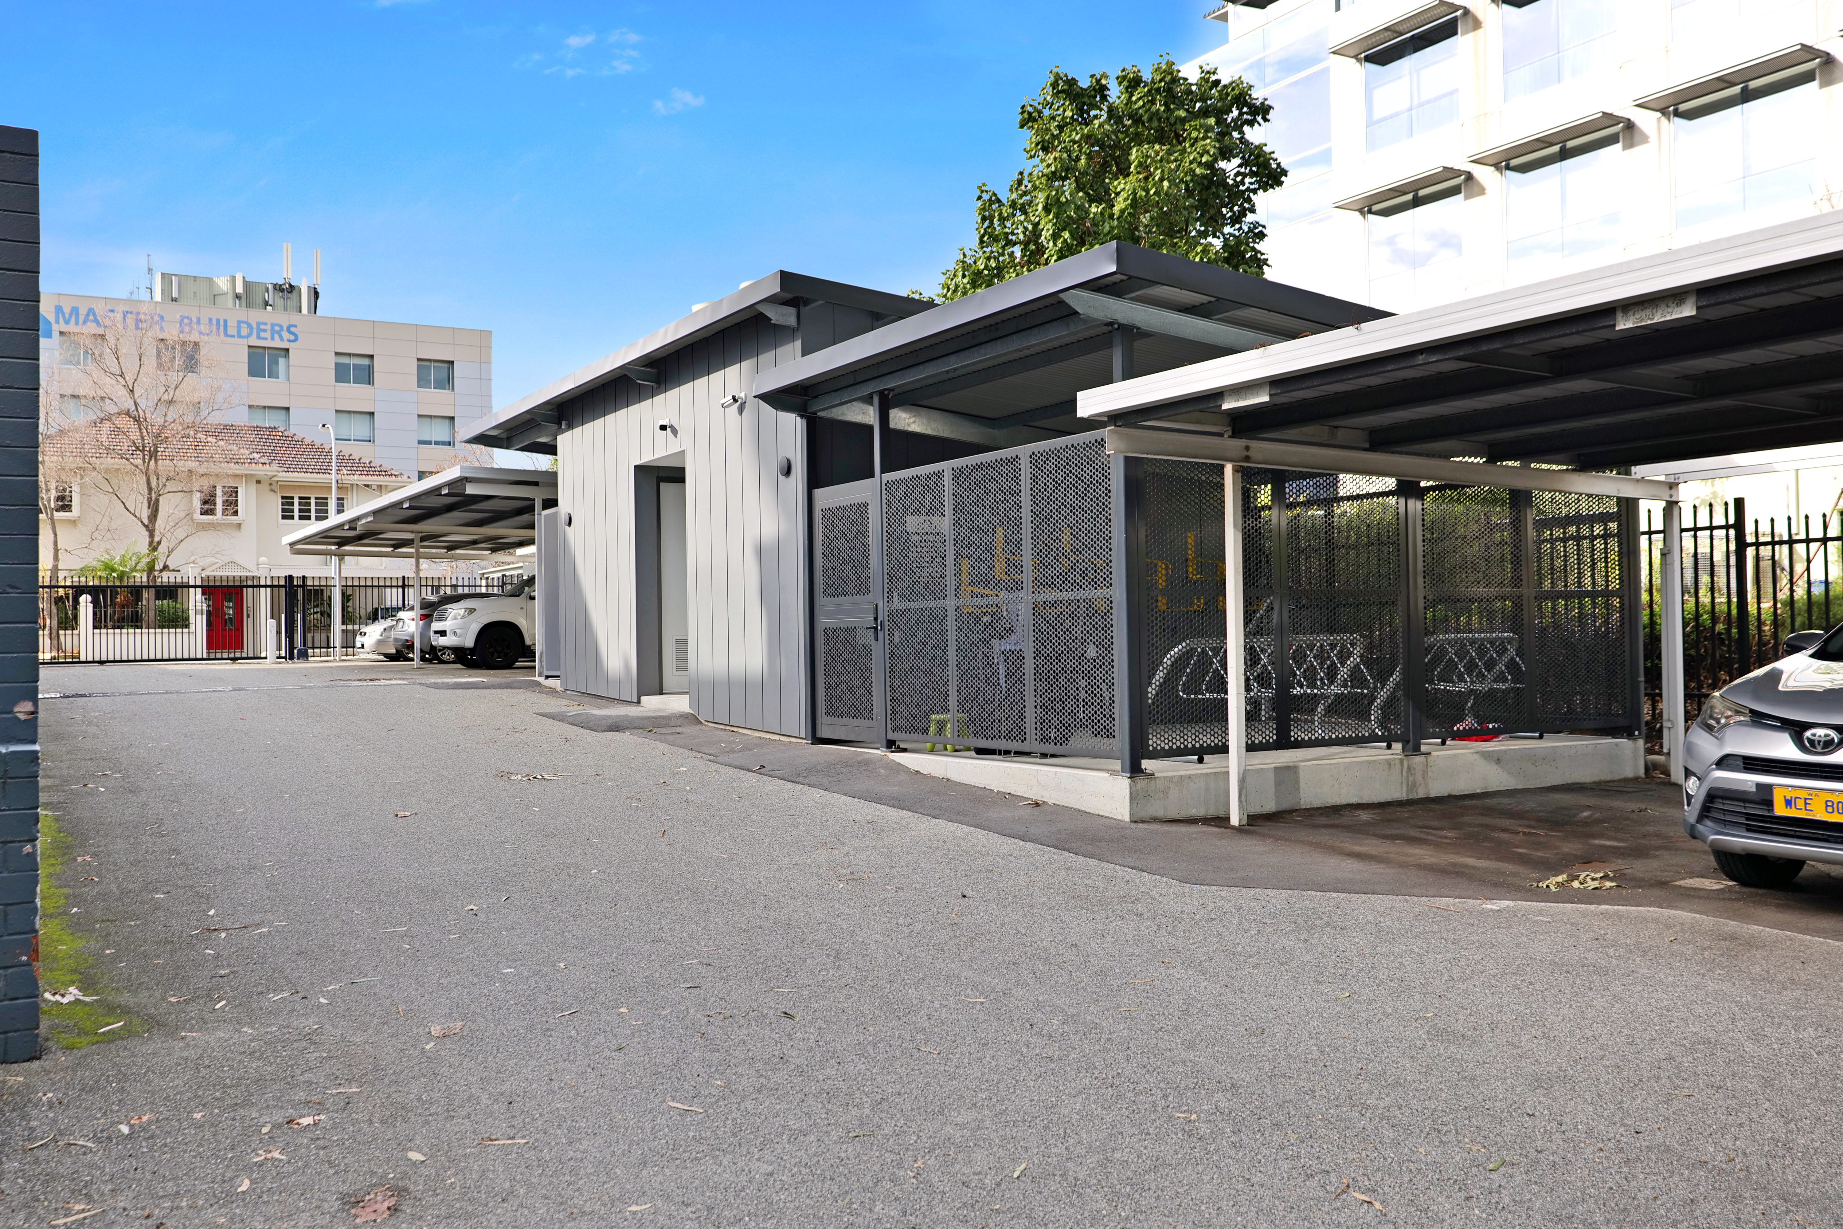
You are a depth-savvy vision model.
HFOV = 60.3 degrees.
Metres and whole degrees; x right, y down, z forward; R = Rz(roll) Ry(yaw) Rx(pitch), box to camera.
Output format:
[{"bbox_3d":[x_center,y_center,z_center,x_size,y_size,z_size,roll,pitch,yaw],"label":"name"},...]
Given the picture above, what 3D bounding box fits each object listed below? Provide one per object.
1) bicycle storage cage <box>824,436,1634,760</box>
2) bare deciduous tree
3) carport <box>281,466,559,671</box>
[{"bbox_3d":[2.474,-0.080,13.229,5.200,2.160,4.300,-1,-1,-30],"label":"bicycle storage cage"},{"bbox_3d":[-22.721,-3.841,46.500,5.300,9.800,5.300,-1,-1,-26],"label":"bare deciduous tree"},{"bbox_3d":[-7.705,-0.427,30.110,5.950,2.900,15.900,-1,-1,-30],"label":"carport"}]

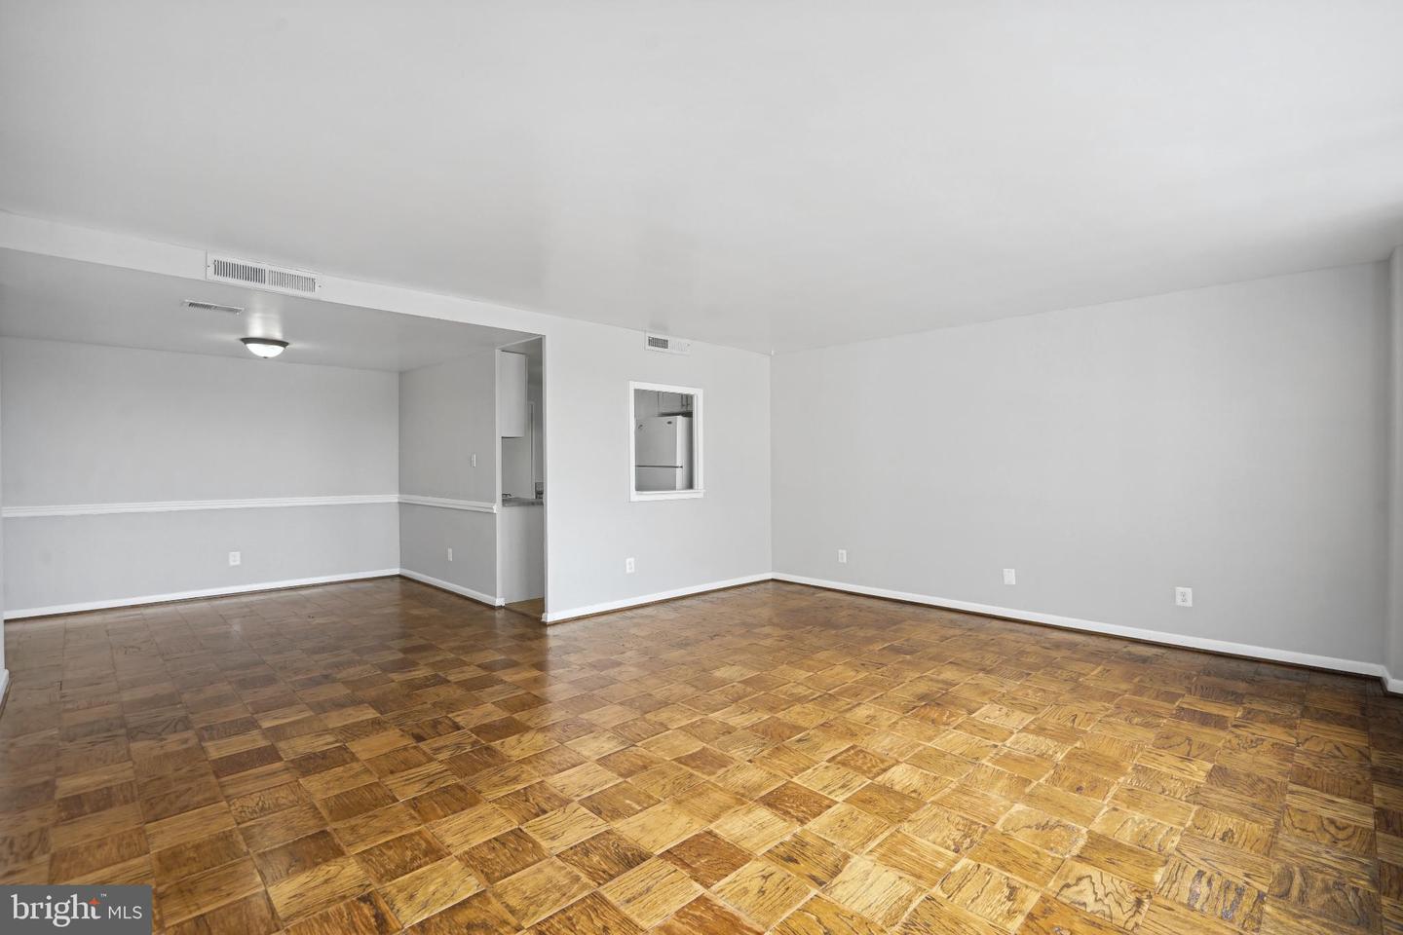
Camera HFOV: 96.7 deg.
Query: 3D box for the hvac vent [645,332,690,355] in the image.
[{"bbox_3d":[-0.309,-1.135,5.745,0.553,0.155,0.030,0,0,-44],"label":"hvac vent"}]

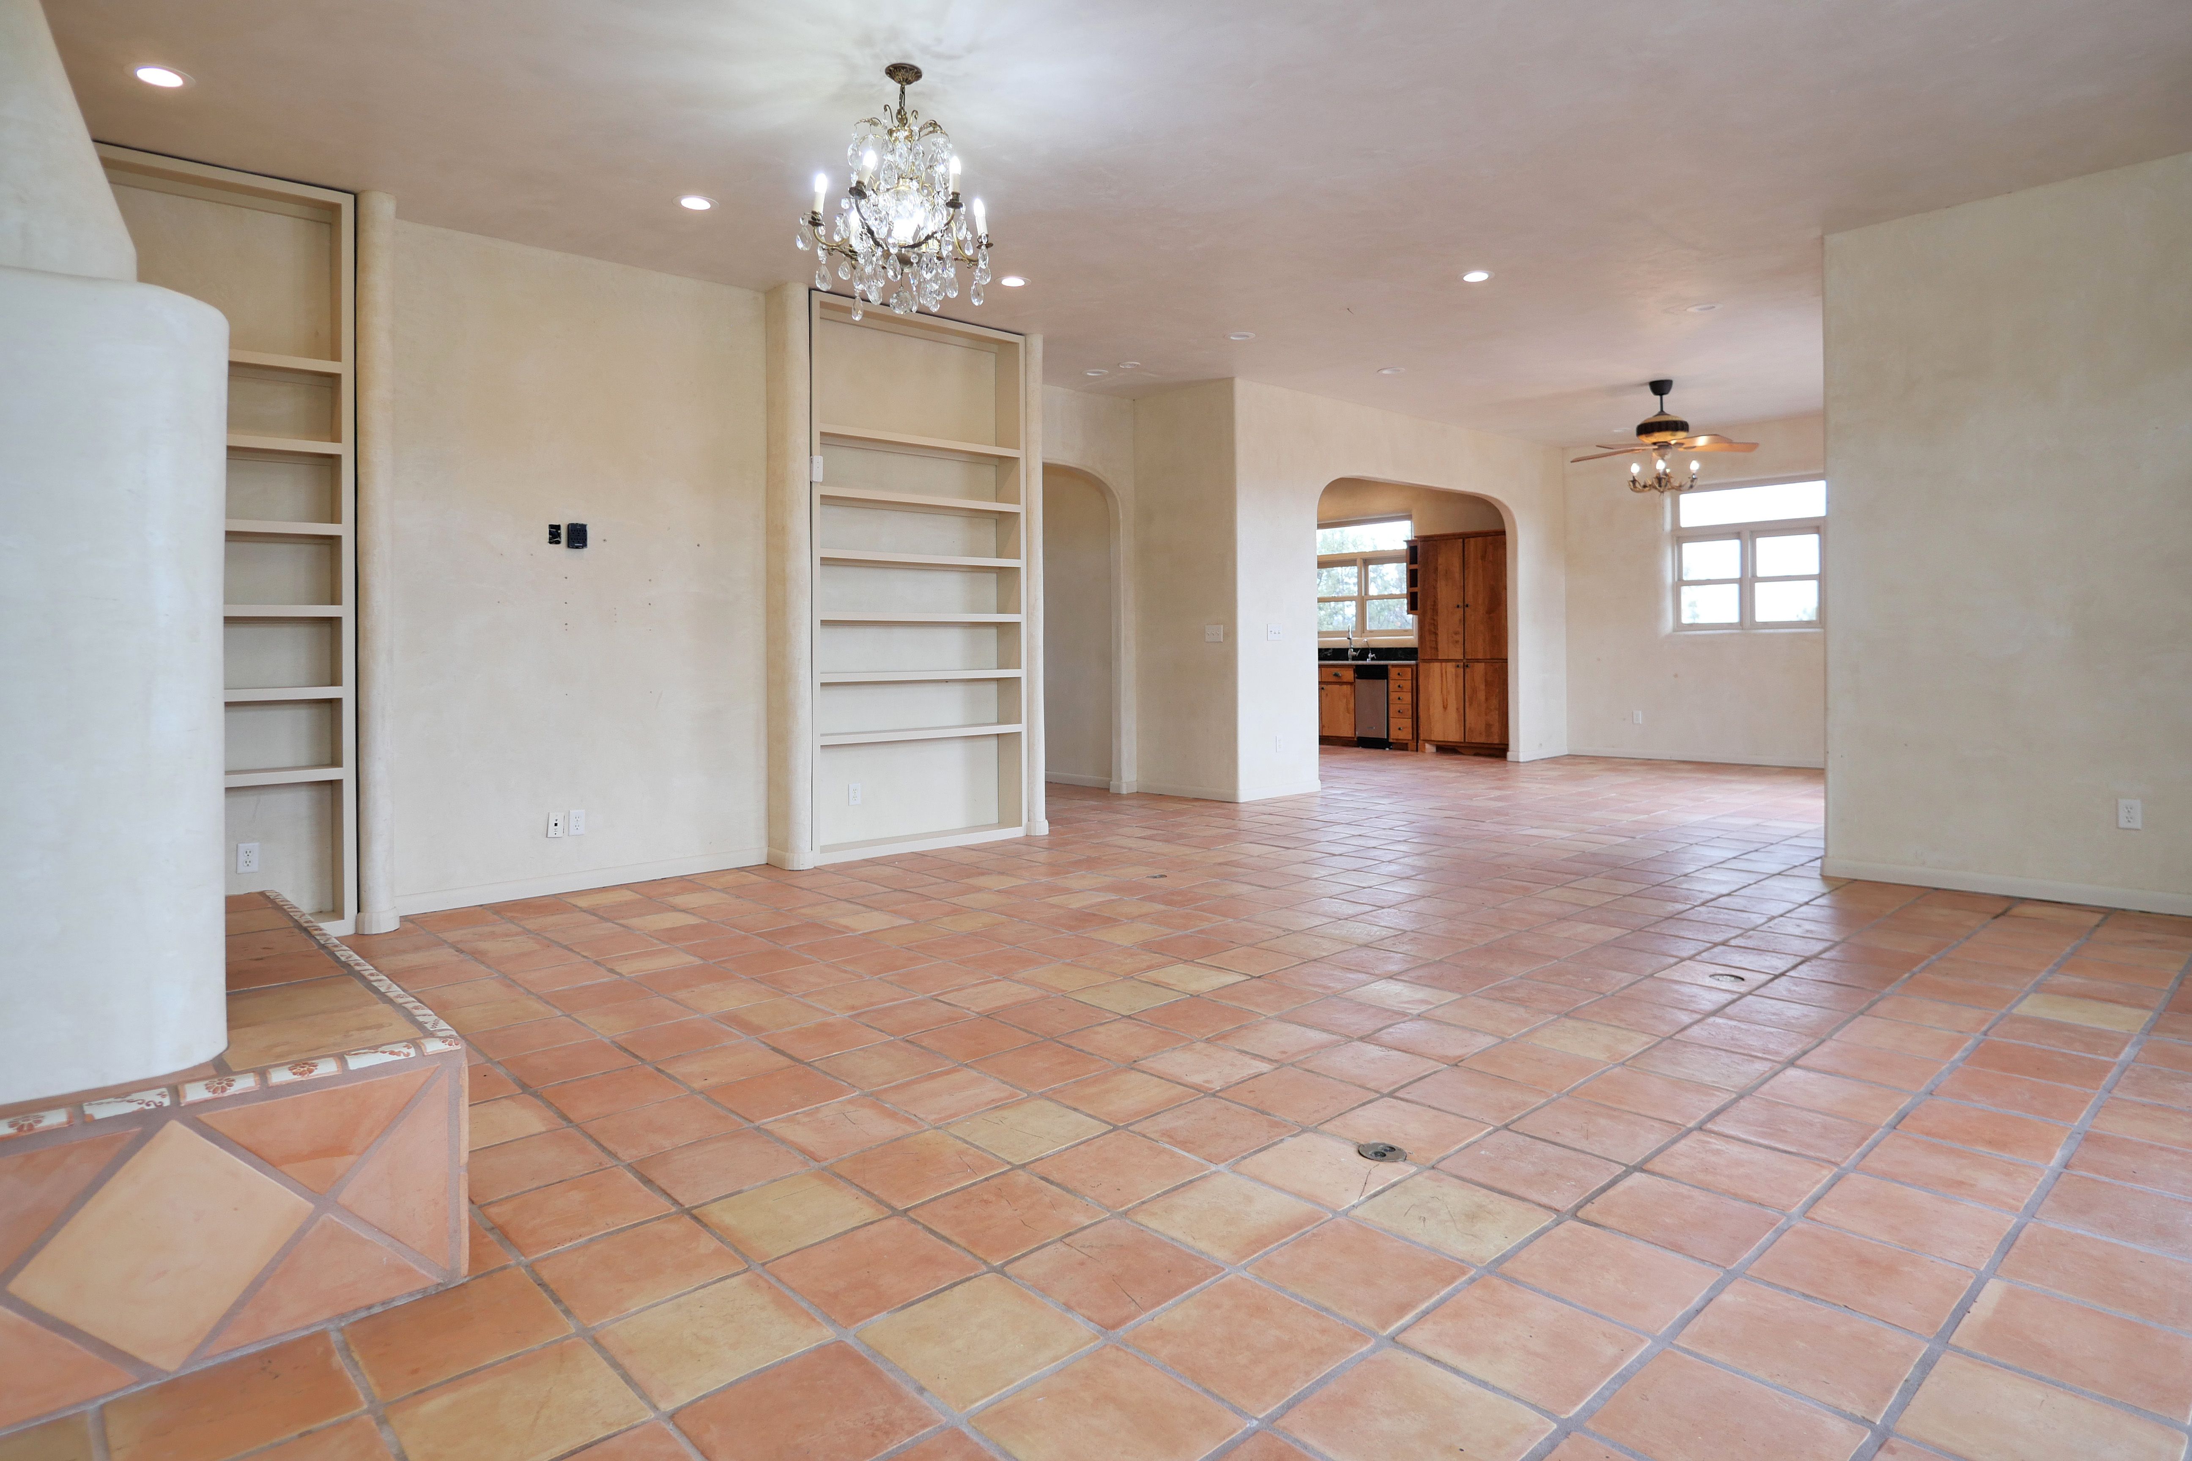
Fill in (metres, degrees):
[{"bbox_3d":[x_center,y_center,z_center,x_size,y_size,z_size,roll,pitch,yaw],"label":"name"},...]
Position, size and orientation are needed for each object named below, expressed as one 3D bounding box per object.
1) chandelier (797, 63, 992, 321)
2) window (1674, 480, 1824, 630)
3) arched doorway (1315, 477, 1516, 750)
[{"bbox_3d":[-0.666,-1.795,3.659,0.650,0.830,0.650,-1,3,0],"label":"chandelier"},{"bbox_3d":[5.906,-1.589,9.920,1.196,1.351,0.130,2,4,42],"label":"window"},{"bbox_3d":[2.796,-0.820,9.377,2.913,2.397,0.170,-3,4,-39],"label":"arched doorway"}]

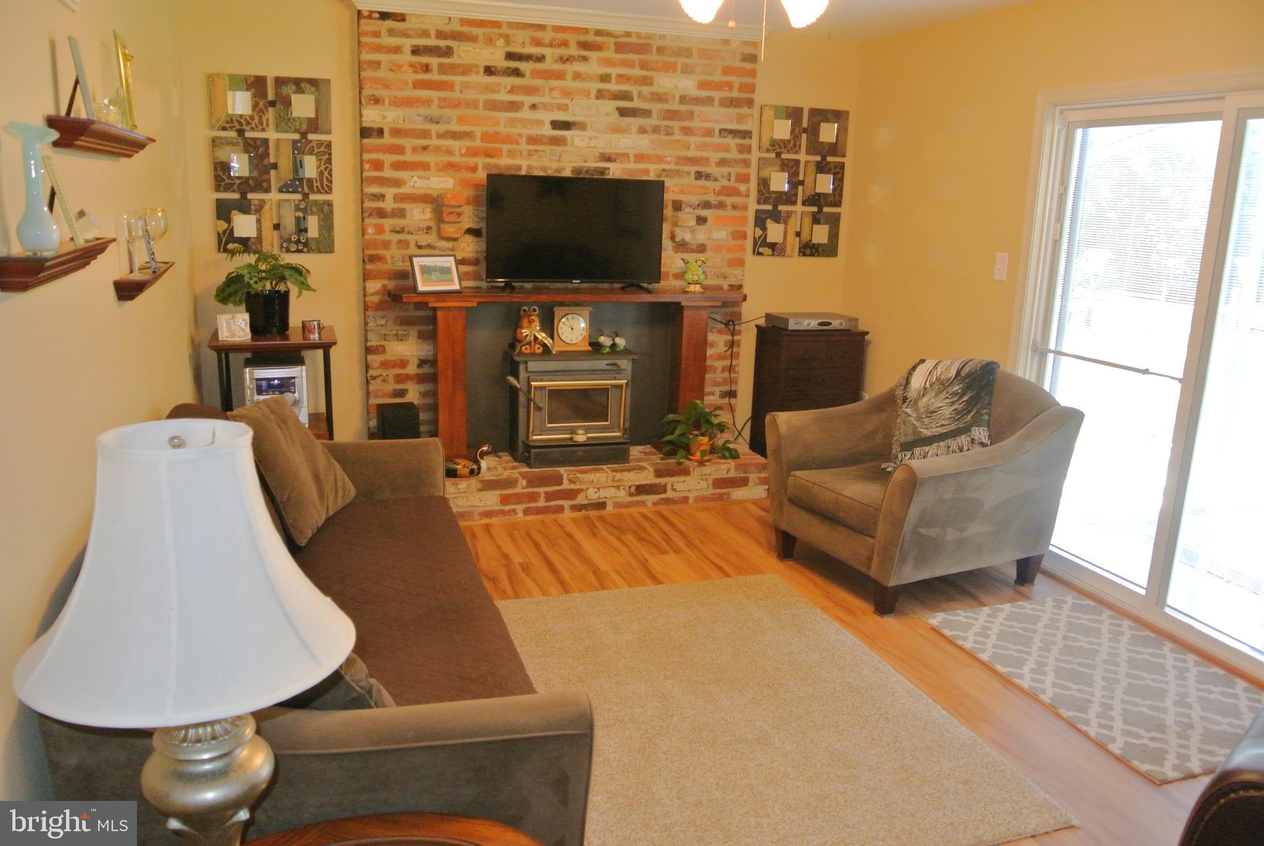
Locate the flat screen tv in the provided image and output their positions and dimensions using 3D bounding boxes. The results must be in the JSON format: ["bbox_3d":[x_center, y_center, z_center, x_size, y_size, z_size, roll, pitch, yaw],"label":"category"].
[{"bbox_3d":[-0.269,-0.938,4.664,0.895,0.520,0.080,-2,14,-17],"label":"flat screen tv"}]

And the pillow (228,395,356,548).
[{"bbox_3d":[-1.108,0.127,3.122,0.150,0.450,0.450,-30,8,9],"label":"pillow"}]

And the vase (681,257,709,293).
[{"bbox_3d":[0.322,-0.765,4.873,0.145,0.168,0.135,2,13,0],"label":"vase"}]

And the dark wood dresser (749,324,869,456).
[{"bbox_3d":[1.005,-0.128,5.470,0.530,0.841,0.362,-3,14,-18],"label":"dark wood dresser"}]

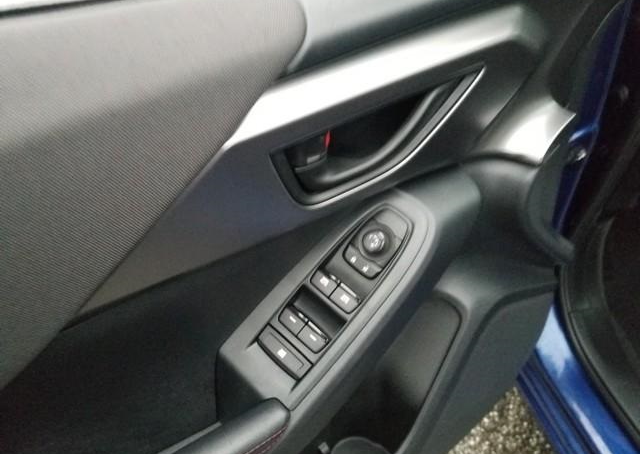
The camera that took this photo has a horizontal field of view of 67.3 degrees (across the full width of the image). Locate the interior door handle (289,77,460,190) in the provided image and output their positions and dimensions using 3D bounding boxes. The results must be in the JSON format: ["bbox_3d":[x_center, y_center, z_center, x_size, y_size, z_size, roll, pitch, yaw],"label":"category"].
[{"bbox_3d":[0.048,-0.080,0.430,0.165,0.052,0.038,-25,39,-24],"label":"interior door handle"}]

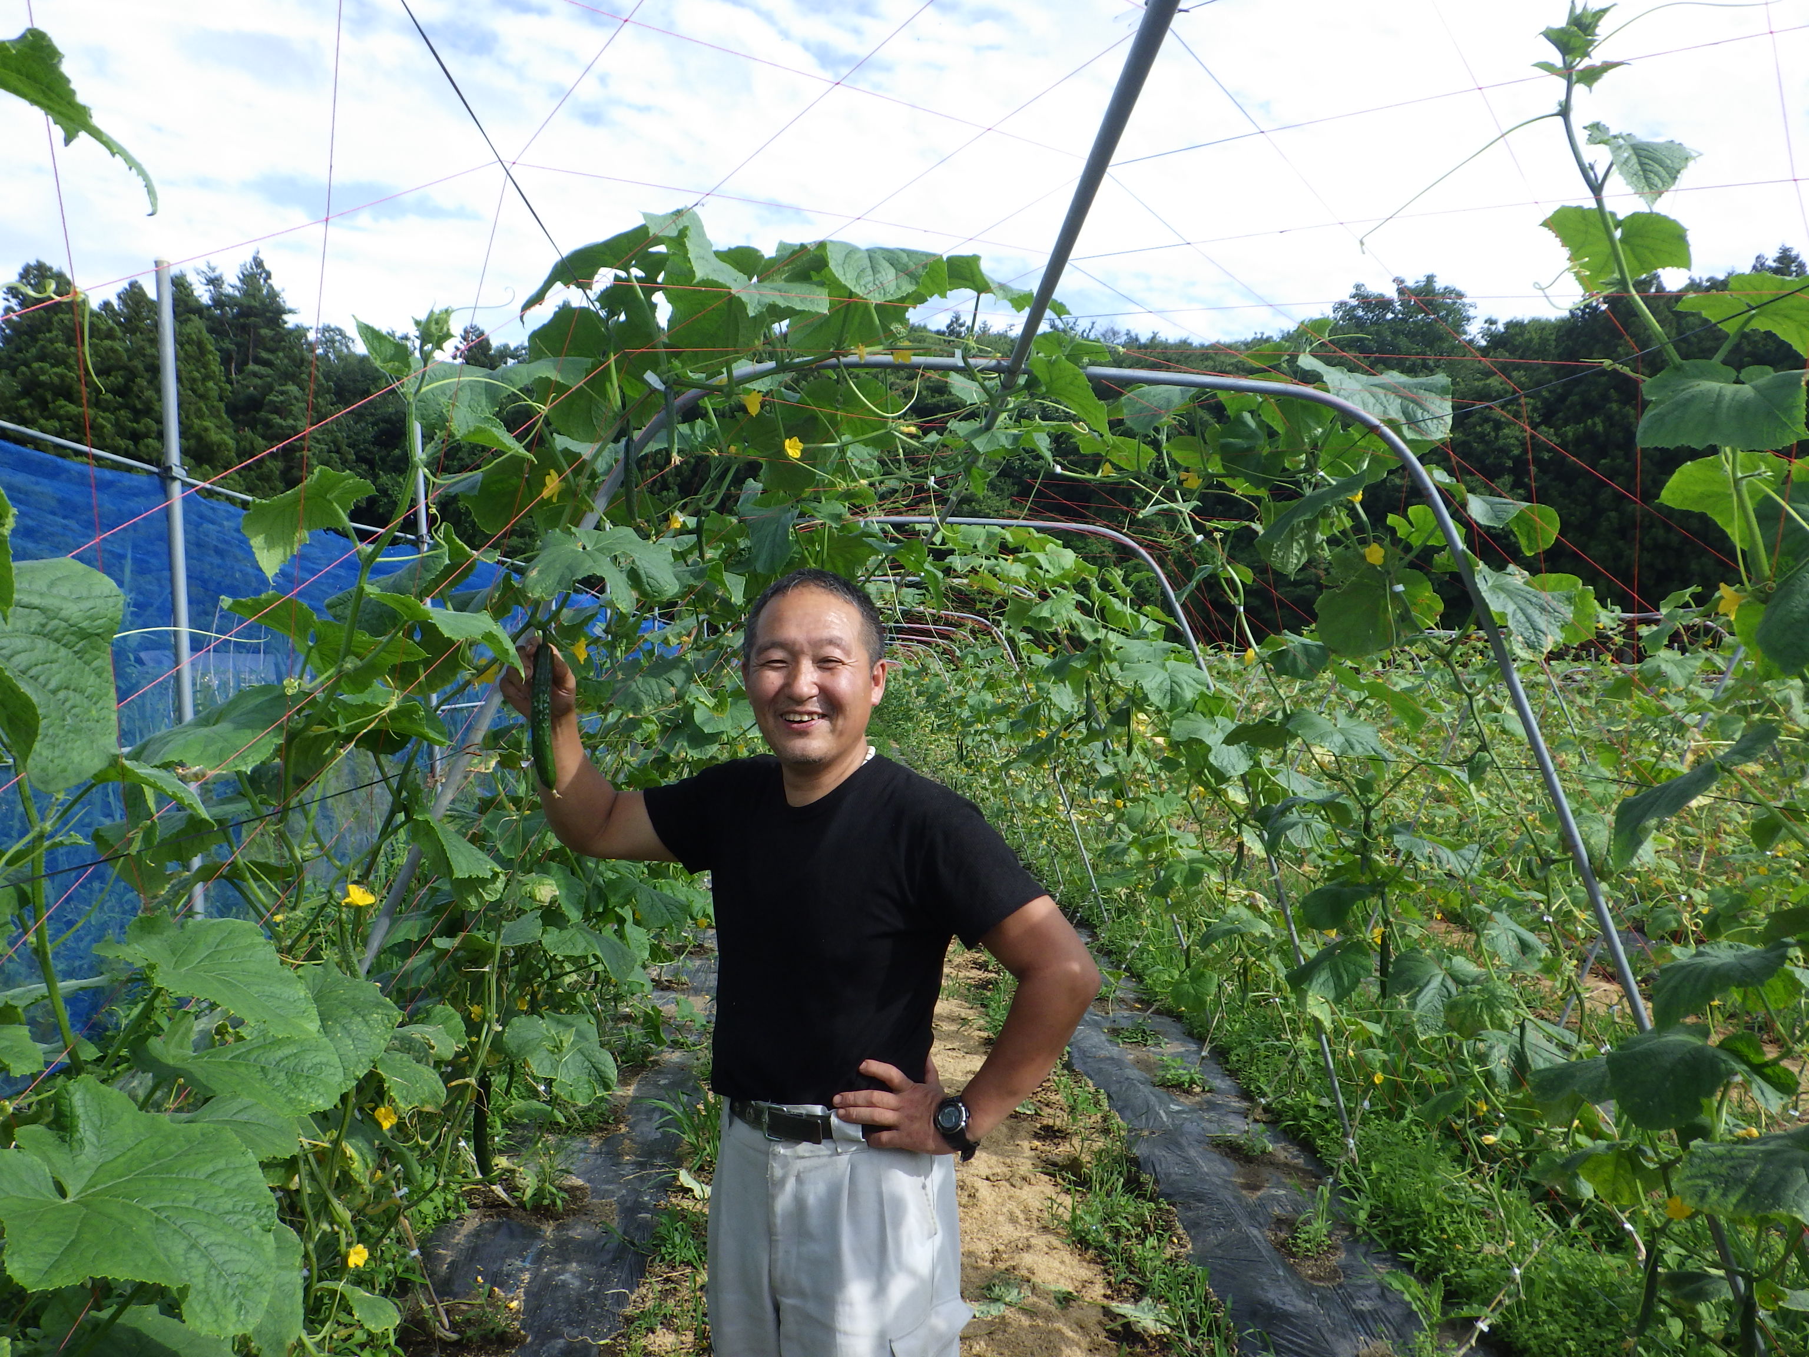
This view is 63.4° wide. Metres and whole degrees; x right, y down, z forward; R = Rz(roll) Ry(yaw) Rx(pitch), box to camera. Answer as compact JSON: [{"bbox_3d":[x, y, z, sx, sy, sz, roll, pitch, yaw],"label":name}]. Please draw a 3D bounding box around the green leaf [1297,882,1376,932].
[{"bbox_3d":[1.061,0.560,3.600,0.145,0.060,0.180,-42,42,-22],"label":"green leaf"}]

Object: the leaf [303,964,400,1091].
[{"bbox_3d":[-0.639,0.391,1.650,0.150,0.150,0.045,-32,-17,-43],"label":"leaf"}]

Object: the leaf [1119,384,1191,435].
[{"bbox_3d":[0.496,-0.534,2.900,0.143,0.101,0.100,-1,1,0],"label":"leaf"}]

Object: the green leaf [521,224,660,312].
[{"bbox_3d":[-0.473,-0.617,2.200,0.208,0.132,0.150,-1,1,0],"label":"green leaf"}]

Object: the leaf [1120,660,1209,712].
[{"bbox_3d":[0.775,0.021,4.350,0.277,0.155,0.160,0,0,0],"label":"leaf"}]

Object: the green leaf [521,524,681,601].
[{"bbox_3d":[-0.394,-0.149,1.900,0.205,0.101,0.140,-1,1,0],"label":"green leaf"}]

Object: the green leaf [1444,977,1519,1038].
[{"bbox_3d":[1.261,0.720,3.200,0.164,0.133,0.120,0,0,0],"label":"green leaf"}]

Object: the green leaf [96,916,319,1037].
[{"bbox_3d":[-0.676,0.286,1.420,0.215,0.050,0.175,13,22,11],"label":"green leaf"}]

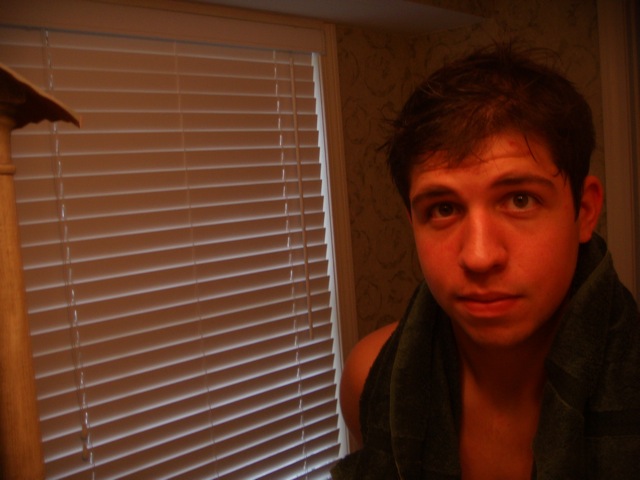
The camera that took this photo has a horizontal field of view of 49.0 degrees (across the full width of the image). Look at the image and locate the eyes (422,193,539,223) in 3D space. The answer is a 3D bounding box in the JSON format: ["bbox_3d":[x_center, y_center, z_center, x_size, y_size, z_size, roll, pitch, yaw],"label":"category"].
[{"bbox_3d":[0.136,-0.028,0.593,0.093,0.016,0.024,-5,2,21],"label":"eyes"}]

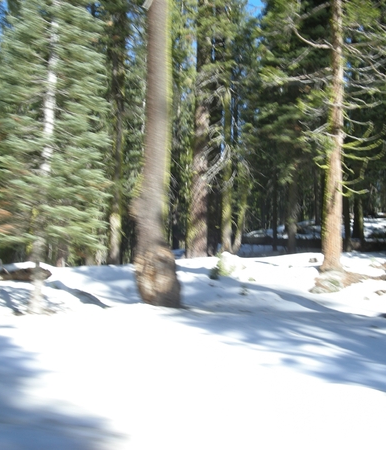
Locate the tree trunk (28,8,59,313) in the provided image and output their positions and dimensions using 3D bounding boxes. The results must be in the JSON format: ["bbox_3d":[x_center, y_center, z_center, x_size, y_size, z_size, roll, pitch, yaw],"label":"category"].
[{"bbox_3d":[-2.634,-1.137,11.300,0.264,5.357,0.264,3,-1,0],"label":"tree trunk"}]

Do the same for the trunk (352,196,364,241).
[{"bbox_3d":[7.182,-0.240,28.000,0.458,2.008,0.458,1,-1,0],"label":"trunk"}]

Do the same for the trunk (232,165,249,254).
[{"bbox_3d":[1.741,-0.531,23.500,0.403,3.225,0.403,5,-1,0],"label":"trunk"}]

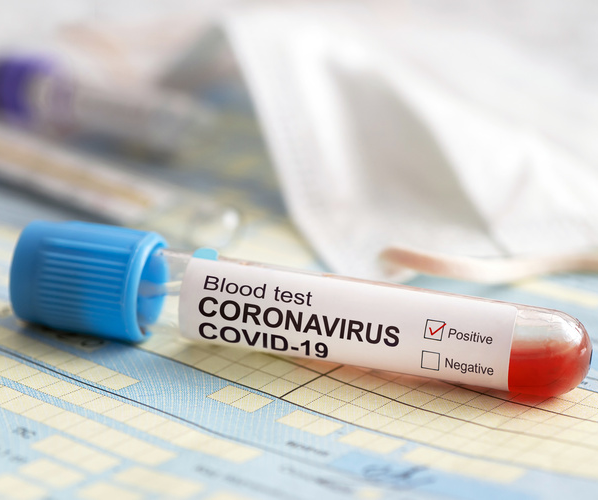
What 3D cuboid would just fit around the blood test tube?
[{"bbox_3d":[0.000,0.009,0.225,0.084,0.016,0.016,8,12,14],"label":"blood test tube"}]

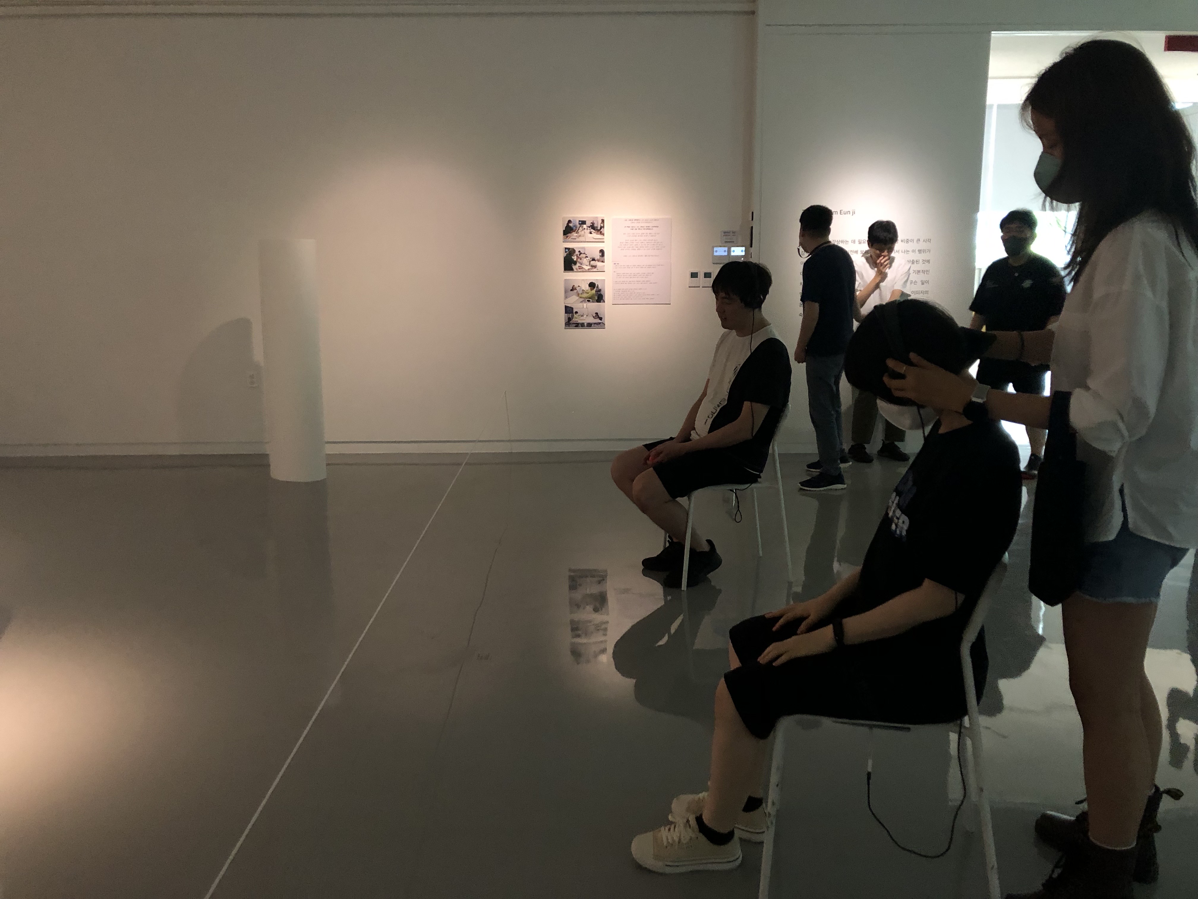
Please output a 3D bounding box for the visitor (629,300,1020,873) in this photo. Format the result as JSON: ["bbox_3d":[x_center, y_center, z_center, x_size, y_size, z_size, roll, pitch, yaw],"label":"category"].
[{"bbox_3d":[0.456,0.304,2.012,0.760,1.230,0.480,2,10,9],"label":"visitor"}]

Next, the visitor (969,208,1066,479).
[{"bbox_3d":[2.725,-0.689,6.305,0.600,1.710,0.360,5,11,28],"label":"visitor"}]

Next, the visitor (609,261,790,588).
[{"bbox_3d":[0.445,-0.115,4.105,0.760,1.335,0.490,-2,10,-12],"label":"visitor"}]

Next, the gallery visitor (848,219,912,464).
[{"bbox_3d":[1.993,-0.759,6.821,0.480,1.670,0.370,-3,10,-17],"label":"gallery visitor"}]

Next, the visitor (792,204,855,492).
[{"bbox_3d":[1.416,-0.658,6.098,0.380,1.720,0.500,7,12,33],"label":"visitor"}]

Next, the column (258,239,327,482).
[{"bbox_3d":[-1.957,-0.562,6.186,0.365,1.500,0.365,0,10,0],"label":"column"}]

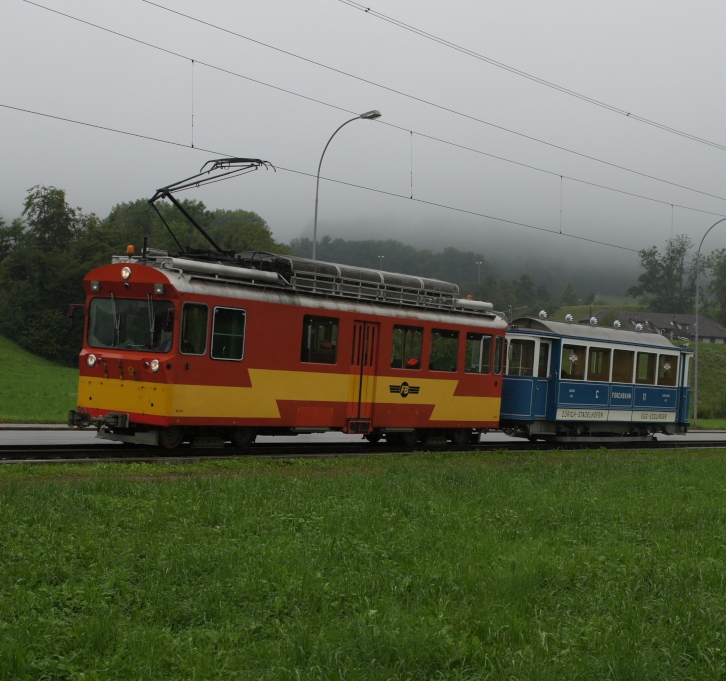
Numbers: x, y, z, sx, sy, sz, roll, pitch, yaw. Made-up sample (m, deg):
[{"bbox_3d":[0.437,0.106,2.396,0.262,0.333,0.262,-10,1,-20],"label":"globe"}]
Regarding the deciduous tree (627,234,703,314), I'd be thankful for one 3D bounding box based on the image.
[{"bbox_3d":[45.598,-10.061,180.288,10.800,12.000,10.400,2,-3,0],"label":"deciduous tree"}]

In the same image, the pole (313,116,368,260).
[{"bbox_3d":[-0.796,-2.164,38.779,2.180,9.850,0.180,0,-4,42],"label":"pole"}]

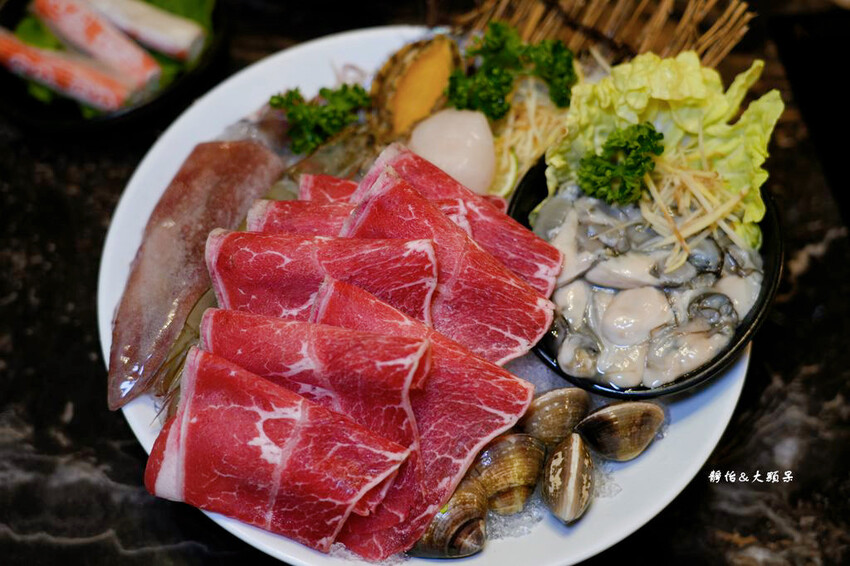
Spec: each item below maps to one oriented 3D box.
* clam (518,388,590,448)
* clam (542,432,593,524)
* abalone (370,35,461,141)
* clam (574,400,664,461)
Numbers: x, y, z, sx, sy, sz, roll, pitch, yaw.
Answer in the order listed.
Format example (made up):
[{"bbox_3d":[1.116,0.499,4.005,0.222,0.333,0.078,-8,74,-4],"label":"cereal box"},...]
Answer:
[{"bbox_3d":[0.060,0.064,0.566,0.041,0.034,0.023,-25,71,-12],"label":"clam"},{"bbox_3d":[0.066,0.090,0.554,0.023,0.035,0.044,7,72,-5],"label":"clam"},{"bbox_3d":[-0.005,-0.107,0.659,0.049,0.026,0.065,32,77,-22],"label":"abalone"},{"bbox_3d":[0.092,0.070,0.567,0.043,0.035,0.022,-7,61,-7],"label":"clam"}]

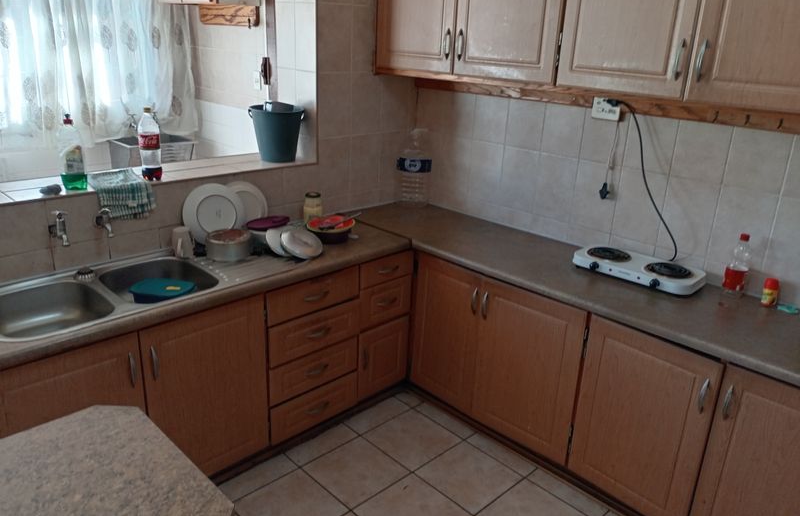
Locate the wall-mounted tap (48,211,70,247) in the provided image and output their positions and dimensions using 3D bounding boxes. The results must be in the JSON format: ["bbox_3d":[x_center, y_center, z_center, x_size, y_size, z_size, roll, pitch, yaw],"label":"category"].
[{"bbox_3d":[-1.235,-0.113,2.265,0.068,0.121,0.141,-16,27,-41],"label":"wall-mounted tap"}]

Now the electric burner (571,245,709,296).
[{"bbox_3d":[0.971,0.039,2.547,0.225,0.068,0.467,-16,27,-42],"label":"electric burner"}]

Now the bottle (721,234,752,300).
[{"bbox_3d":[1.279,0.029,2.342,0.084,0.249,0.084,-16,27,-42],"label":"bottle"}]

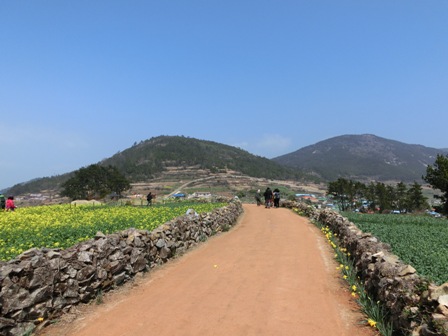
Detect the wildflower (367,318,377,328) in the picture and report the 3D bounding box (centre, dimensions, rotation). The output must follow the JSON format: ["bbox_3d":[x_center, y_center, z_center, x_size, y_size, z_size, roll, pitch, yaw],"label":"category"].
[{"bbox_3d":[1.505,1.586,3.300,0.095,0.090,0.085,0,-3,0],"label":"wildflower"}]

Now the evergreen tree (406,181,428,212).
[{"bbox_3d":[35.889,5.286,60.000,3.800,5.900,3.800,0,-3,0],"label":"evergreen tree"}]

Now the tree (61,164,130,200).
[{"bbox_3d":[-33.764,3.810,85.000,17.300,9.400,13.000,0,-3,0],"label":"tree"}]

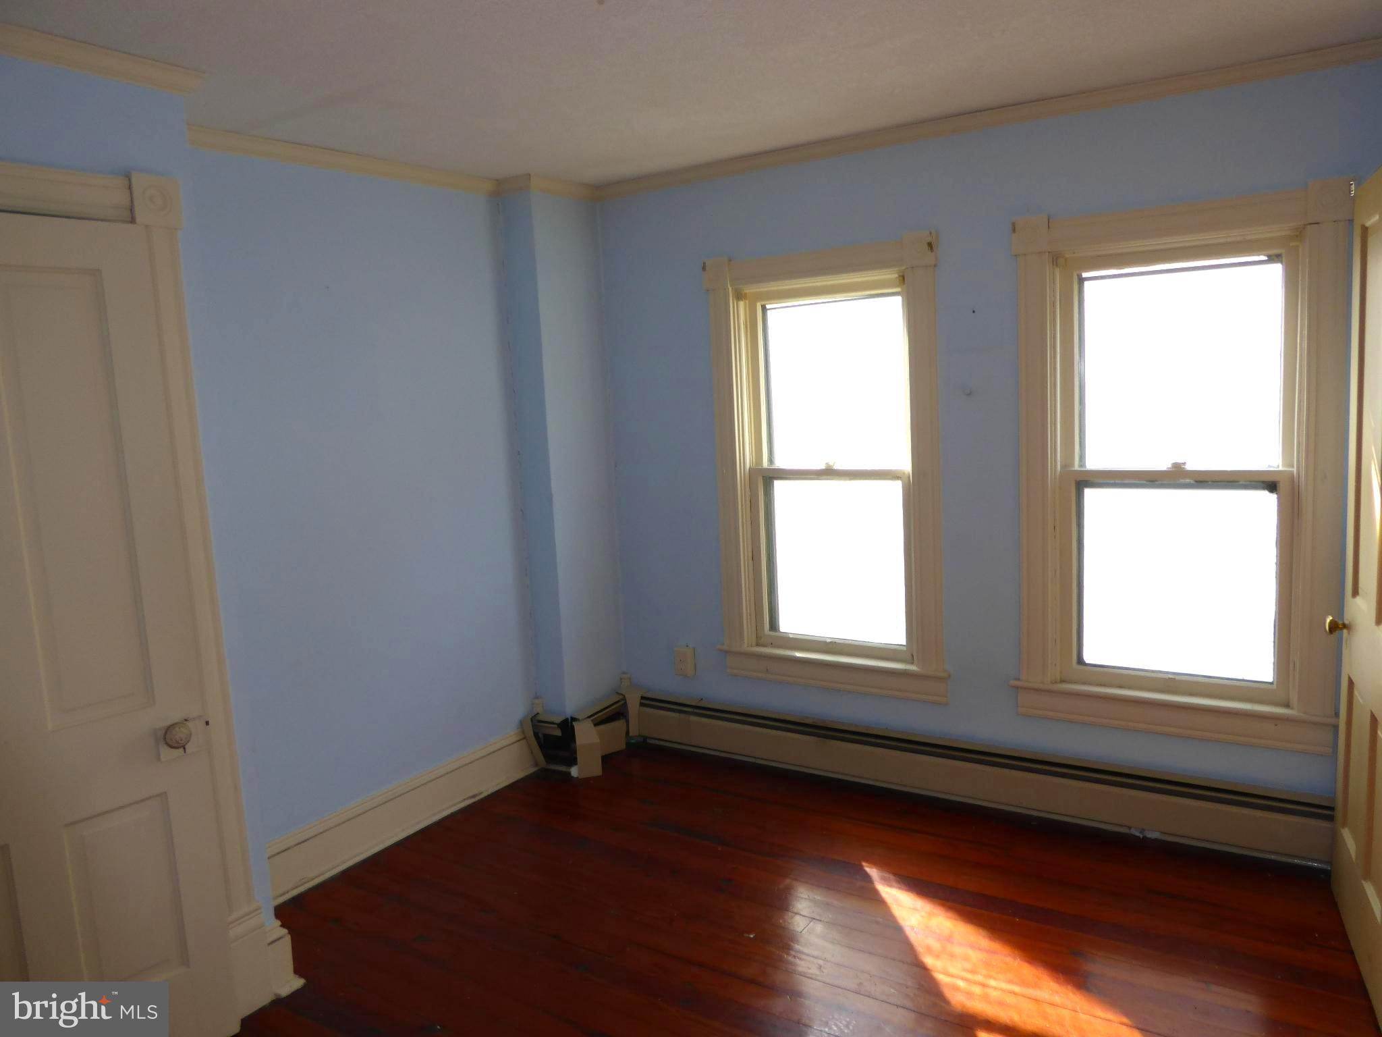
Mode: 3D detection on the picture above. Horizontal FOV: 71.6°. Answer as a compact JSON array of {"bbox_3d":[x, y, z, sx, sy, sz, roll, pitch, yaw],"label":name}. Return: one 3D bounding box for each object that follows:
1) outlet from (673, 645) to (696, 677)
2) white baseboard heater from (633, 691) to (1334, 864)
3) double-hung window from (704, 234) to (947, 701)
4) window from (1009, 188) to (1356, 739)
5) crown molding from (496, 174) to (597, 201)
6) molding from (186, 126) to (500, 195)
[{"bbox_3d":[-0.030,0.628,4.168,0.084,0.119,0.026,2,9,32],"label":"outlet"},{"bbox_3d":[0.877,0.932,3.607,2.618,0.220,0.072,2,9,32],"label":"white baseboard heater"},{"bbox_3d":[0.519,-0.177,3.731,0.955,1.691,0.140,2,9,32],"label":"double-hung window"},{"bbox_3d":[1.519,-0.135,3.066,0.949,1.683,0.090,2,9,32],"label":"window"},{"bbox_3d":[-0.581,-1.333,3.905,0.169,0.052,0.468,2,9,32],"label":"crown molding"},{"bbox_3d":[-1.125,-1.180,3.197,0.042,0.051,1.363,2,11,32],"label":"molding"}]

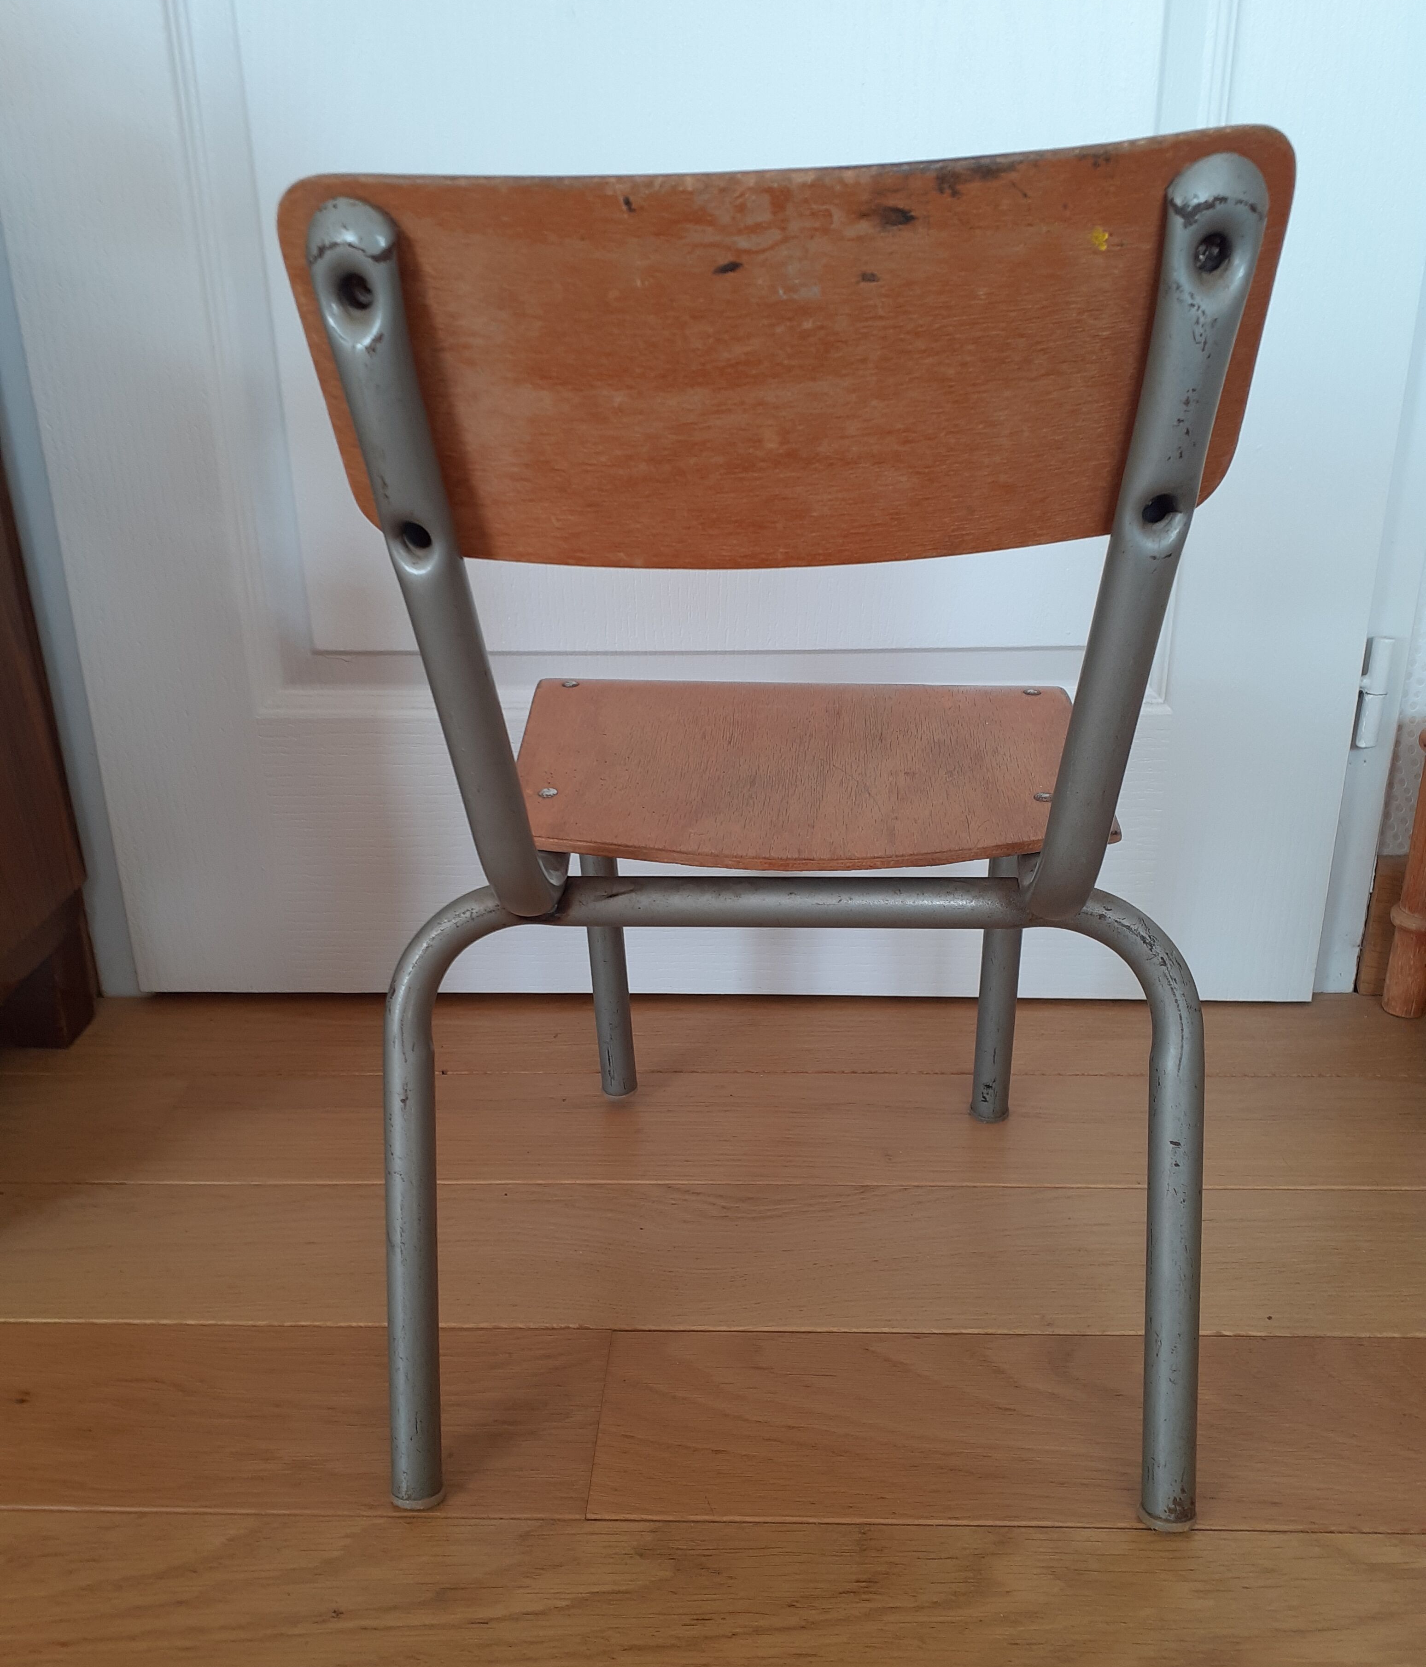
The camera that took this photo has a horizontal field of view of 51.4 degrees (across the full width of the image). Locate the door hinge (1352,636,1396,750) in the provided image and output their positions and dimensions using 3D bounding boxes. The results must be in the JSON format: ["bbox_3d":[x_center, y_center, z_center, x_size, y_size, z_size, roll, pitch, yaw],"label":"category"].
[{"bbox_3d":[0.431,-0.091,0.964,0.018,0.075,0.015,0,22,2],"label":"door hinge"}]

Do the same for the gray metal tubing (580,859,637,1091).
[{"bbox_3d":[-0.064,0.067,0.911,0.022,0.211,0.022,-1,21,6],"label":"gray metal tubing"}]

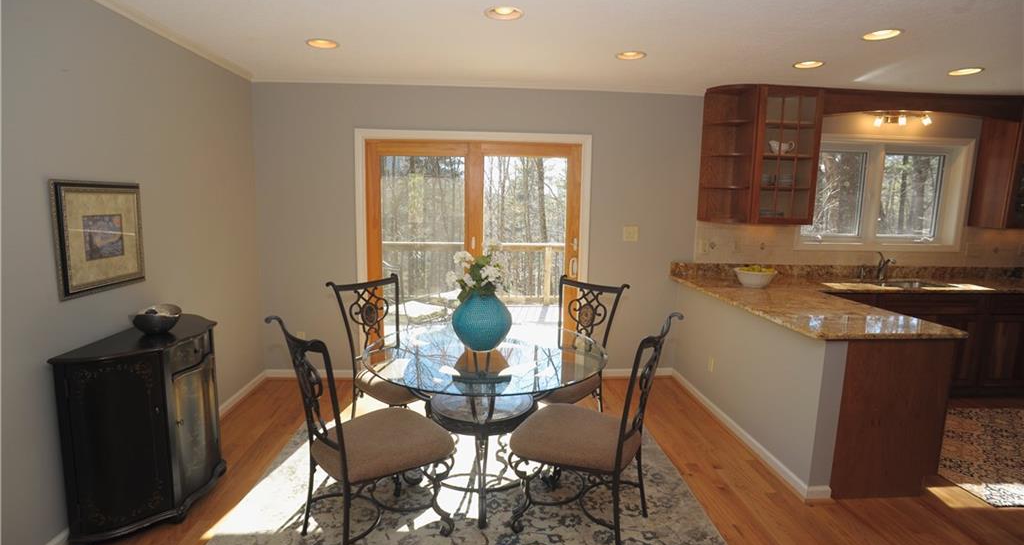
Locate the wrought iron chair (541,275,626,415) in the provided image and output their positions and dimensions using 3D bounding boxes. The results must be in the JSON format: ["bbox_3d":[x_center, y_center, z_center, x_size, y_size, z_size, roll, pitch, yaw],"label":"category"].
[{"bbox_3d":[0.317,0.581,3.206,0.510,1.016,0.620,8,10,42],"label":"wrought iron chair"}]

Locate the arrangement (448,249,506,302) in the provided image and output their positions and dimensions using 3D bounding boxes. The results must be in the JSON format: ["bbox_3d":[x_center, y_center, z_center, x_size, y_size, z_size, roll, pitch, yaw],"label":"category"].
[{"bbox_3d":[-0.160,0.007,2.605,0.315,0.300,0.305,1,8,-3],"label":"arrangement"}]

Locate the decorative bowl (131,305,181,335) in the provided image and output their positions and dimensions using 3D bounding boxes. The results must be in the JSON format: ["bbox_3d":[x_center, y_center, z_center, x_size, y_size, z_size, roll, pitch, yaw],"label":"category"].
[{"bbox_3d":[-1.791,0.255,2.582,0.220,0.105,0.220,1,8,-3],"label":"decorative bowl"}]

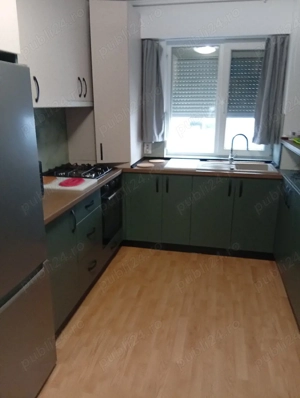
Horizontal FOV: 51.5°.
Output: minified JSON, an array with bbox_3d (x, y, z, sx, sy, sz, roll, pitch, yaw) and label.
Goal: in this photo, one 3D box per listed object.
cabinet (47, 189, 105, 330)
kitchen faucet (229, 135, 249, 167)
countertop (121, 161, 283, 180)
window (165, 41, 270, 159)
[{"bbox_3d":[-0.757,0.361,2.207,0.560,0.735,0.885,4,16,11],"label":"cabinet"},{"bbox_3d":[0.938,-0.514,3.246,0.190,0.315,0.060,8,18,26],"label":"kitchen faucet"},{"bbox_3d":[0.522,-0.312,3.177,1.445,0.037,0.600,4,16,11],"label":"countertop"},{"bbox_3d":[0.734,-1.011,3.270,1.150,1.180,0.090,4,16,11],"label":"window"}]

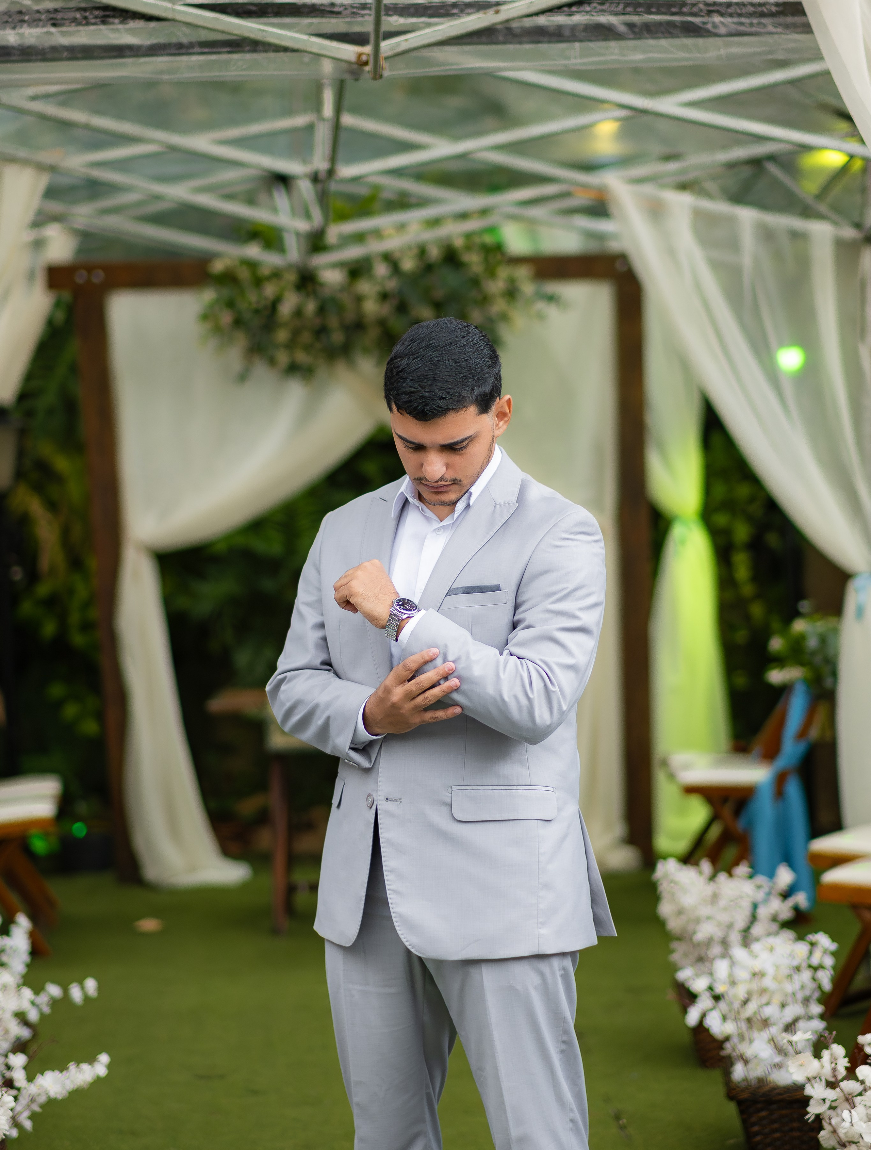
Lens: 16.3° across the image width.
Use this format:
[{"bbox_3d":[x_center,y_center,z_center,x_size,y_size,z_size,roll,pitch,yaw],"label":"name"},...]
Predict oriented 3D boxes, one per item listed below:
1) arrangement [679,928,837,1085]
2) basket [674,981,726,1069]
[{"bbox_3d":[0.697,0.932,6.580,0.340,0.320,0.380,-2,3,1],"label":"arrangement"},{"bbox_3d":[0.716,1.105,7.550,0.225,0.180,0.340,-2,3,1],"label":"basket"}]

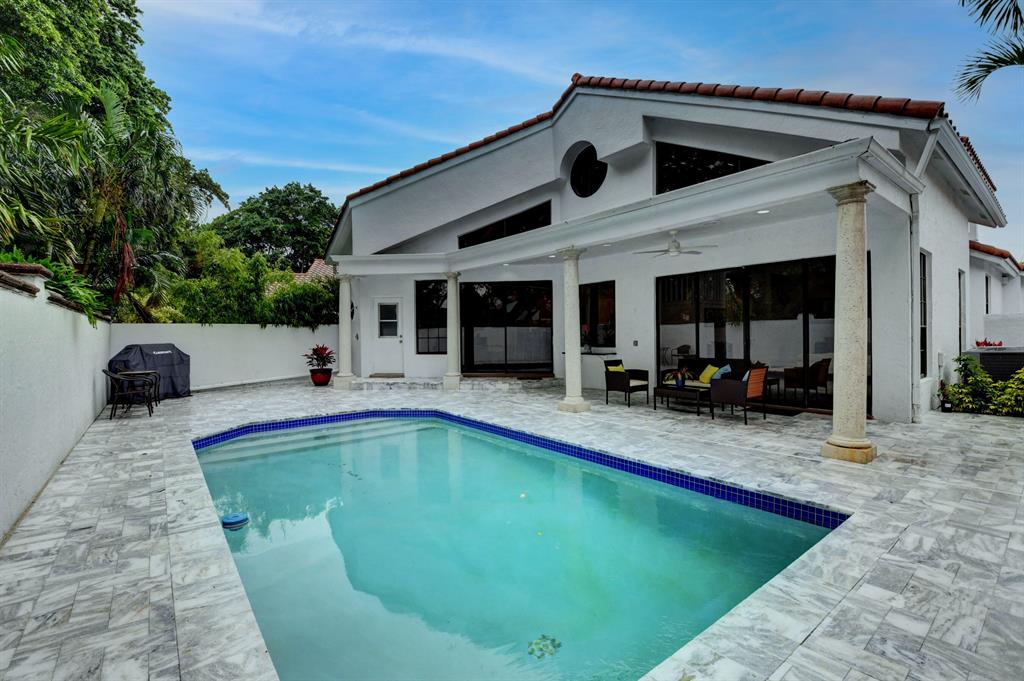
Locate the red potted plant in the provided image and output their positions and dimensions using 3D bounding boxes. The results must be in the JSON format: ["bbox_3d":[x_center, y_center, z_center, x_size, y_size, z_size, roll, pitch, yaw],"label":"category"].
[{"bbox_3d":[-5.261,0.670,11.650,0.860,1.100,0.850,0,0,0],"label":"red potted plant"}]

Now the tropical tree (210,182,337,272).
[{"bbox_3d":[-13.811,-4.030,25.000,7.700,10.500,7.300,0,0,0],"label":"tropical tree"}]

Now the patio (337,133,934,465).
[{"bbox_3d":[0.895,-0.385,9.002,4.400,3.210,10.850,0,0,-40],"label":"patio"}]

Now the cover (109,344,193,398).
[{"bbox_3d":[-7.479,0.655,8.884,0.720,1.130,1.120,0,0,15],"label":"cover"}]

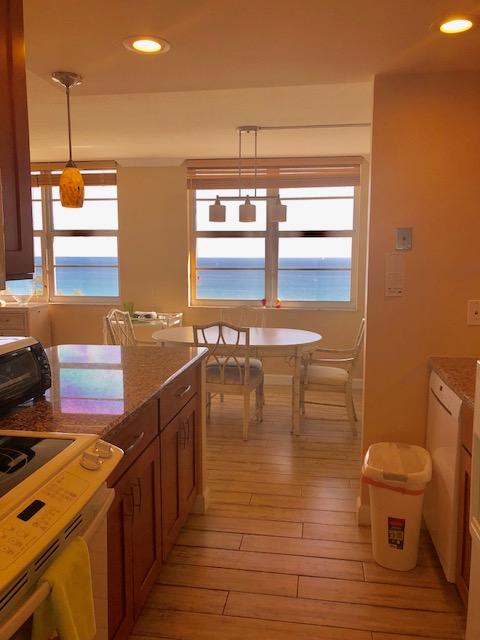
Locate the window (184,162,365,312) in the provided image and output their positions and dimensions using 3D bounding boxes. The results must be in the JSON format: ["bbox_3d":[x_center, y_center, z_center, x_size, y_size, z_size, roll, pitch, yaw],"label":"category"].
[{"bbox_3d":[0.351,-0.923,5.639,1.850,1.620,0.120,1,7,9],"label":"window"}]

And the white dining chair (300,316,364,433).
[{"bbox_3d":[0.758,0.435,4.348,0.580,0.940,0.550,2,7,15],"label":"white dining chair"}]

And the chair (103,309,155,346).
[{"bbox_3d":[-0.827,0.394,4.658,0.580,0.940,0.550,1,7,9],"label":"chair"}]

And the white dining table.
[{"bbox_3d":[-0.037,0.502,4.530,1.470,0.760,1.070,1,7,9],"label":"white dining table"}]

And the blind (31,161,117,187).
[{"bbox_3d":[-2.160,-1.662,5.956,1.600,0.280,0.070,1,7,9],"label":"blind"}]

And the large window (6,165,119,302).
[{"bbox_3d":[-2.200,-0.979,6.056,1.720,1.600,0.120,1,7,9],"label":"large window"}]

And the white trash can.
[{"bbox_3d":[0.754,0.886,2.482,0.300,0.500,0.370,3,7,20],"label":"white trash can"}]

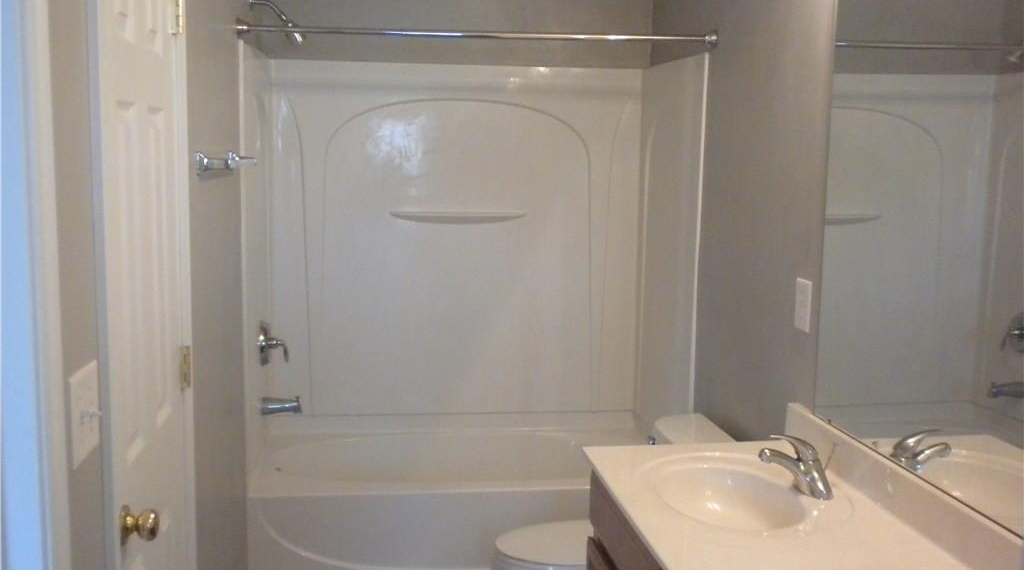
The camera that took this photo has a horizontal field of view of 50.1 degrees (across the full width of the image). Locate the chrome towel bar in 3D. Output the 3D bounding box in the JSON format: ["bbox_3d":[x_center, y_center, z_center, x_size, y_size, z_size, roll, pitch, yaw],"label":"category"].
[{"bbox_3d":[-0.738,-0.322,2.876,0.080,0.060,0.660,0,7,-7],"label":"chrome towel bar"}]

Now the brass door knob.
[{"bbox_3d":[-0.601,0.390,1.775,0.060,0.066,0.066,0,7,-7],"label":"brass door knob"}]

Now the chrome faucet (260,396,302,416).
[{"bbox_3d":[-0.836,0.438,3.977,0.146,0.072,0.060,0,7,-7],"label":"chrome faucet"}]

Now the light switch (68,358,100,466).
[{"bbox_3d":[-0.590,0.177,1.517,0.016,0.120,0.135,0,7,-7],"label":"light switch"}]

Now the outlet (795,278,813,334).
[{"bbox_3d":[0.750,0.053,2.815,0.009,0.124,0.080,0,7,-7],"label":"outlet"}]

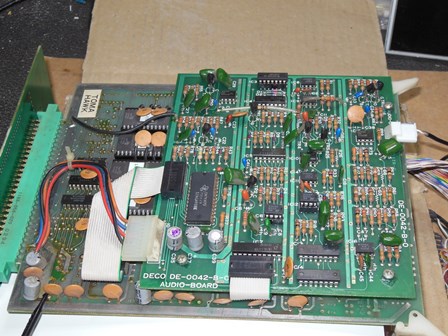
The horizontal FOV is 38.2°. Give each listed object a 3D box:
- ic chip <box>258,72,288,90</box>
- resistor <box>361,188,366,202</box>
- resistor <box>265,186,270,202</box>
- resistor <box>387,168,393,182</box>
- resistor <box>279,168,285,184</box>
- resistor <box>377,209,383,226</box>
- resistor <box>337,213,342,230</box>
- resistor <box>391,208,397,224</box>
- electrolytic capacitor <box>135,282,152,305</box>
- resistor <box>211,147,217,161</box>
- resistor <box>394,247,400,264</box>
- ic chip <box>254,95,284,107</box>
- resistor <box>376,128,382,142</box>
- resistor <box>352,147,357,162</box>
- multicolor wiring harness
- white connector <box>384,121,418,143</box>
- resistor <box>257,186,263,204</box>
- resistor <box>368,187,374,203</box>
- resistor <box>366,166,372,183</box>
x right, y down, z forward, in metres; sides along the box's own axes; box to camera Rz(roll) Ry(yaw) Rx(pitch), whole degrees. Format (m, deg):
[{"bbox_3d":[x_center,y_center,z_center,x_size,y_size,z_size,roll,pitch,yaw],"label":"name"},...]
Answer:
[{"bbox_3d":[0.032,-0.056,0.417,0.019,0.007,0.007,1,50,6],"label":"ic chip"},{"bbox_3d":[0.079,0.015,0.365,0.003,0.003,0.007,1,52,6],"label":"resistor"},{"bbox_3d":[0.025,0.015,0.366,0.003,0.003,0.008,1,48,6],"label":"resistor"},{"bbox_3d":[0.095,0.004,0.370,0.003,0.003,0.008,1,48,6],"label":"resistor"},{"bbox_3d":[0.034,0.004,0.378,0.003,0.003,0.009,2,52,6],"label":"resistor"},{"bbox_3d":[0.084,0.026,0.350,0.002,0.002,0.007,1,49,6],"label":"resistor"},{"bbox_3d":[0.063,0.029,0.350,0.003,0.003,0.009,1,48,6],"label":"resistor"},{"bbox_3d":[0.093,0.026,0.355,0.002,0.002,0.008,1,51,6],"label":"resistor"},{"bbox_3d":[-0.043,0.066,0.342,0.008,0.011,0.008,5,48,1],"label":"electrolytic capacitor"},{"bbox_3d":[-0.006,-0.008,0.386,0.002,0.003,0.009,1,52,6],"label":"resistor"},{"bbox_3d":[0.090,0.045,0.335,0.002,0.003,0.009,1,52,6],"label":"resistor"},{"bbox_3d":[0.029,-0.043,0.417,0.019,0.004,0.007,1,51,6],"label":"ic chip"},{"bbox_3d":[0.093,-0.020,0.390,0.002,0.002,0.007,1,49,6],"label":"resistor"},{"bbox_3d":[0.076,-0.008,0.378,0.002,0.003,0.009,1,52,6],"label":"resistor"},{"bbox_3d":[-0.081,0.023,0.376,0.062,0.023,0.067,1,49,6],"label":"multicolor wiring harness"},{"bbox_3d":[0.105,-0.021,0.383,0.018,0.007,0.012,1,50,6],"label":"white connector"},{"bbox_3d":[0.021,0.015,0.362,0.003,0.003,0.008,1,50,6],"label":"resistor"},{"bbox_3d":[0.082,0.015,0.360,0.002,0.002,0.007,1,49,6],"label":"resistor"},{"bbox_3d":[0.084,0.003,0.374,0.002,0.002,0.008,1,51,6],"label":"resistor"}]

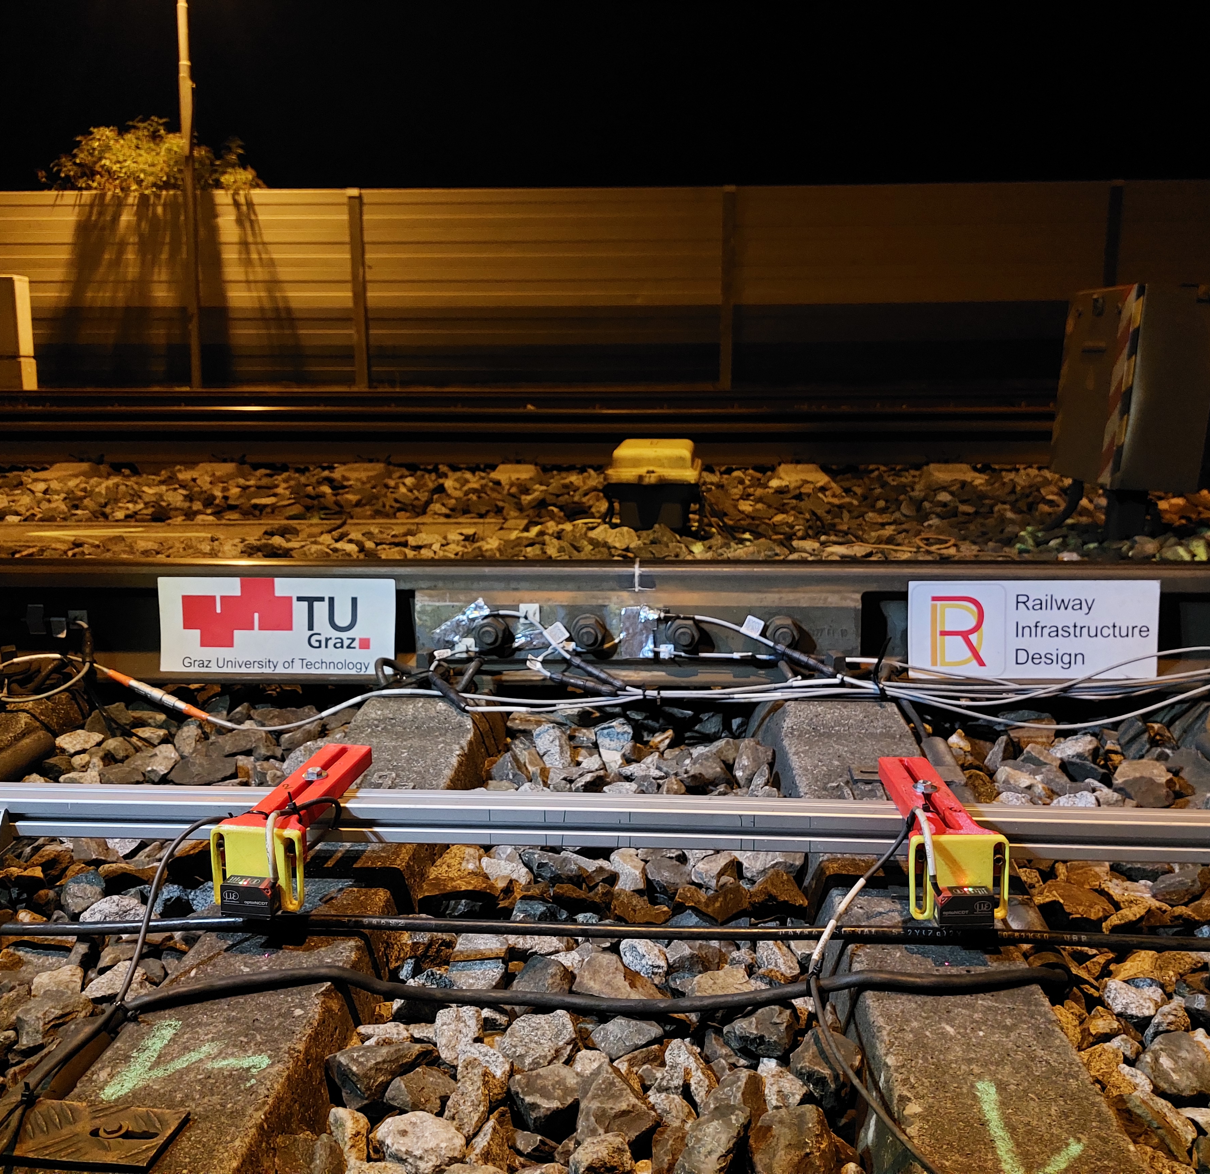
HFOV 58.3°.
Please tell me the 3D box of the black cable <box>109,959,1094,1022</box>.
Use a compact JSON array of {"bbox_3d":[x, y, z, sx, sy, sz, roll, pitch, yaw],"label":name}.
[{"bbox_3d":[0.003,0.340,0.911,0.785,0.043,0.054,0,12,-2],"label":"black cable"}]

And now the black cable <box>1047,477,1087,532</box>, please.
[{"bbox_3d":[1.299,-0.232,3.050,0.120,0.140,0.060,0,12,-2],"label":"black cable"}]

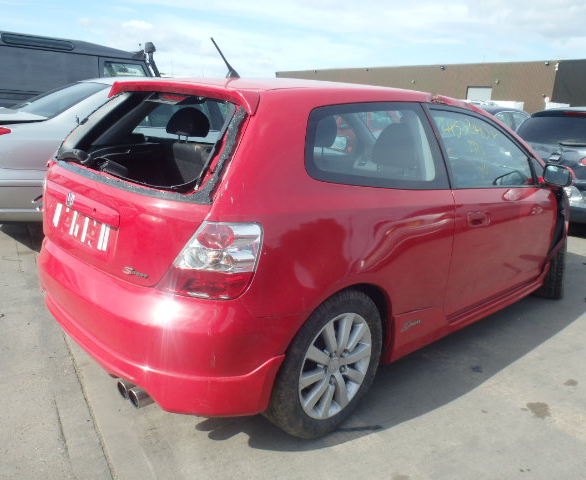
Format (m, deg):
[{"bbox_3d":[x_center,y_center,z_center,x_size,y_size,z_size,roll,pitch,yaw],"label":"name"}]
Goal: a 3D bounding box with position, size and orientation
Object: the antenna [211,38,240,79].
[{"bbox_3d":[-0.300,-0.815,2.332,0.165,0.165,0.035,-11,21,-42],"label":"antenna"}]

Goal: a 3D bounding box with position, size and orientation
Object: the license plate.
[{"bbox_3d":[-0.845,-0.058,2.050,0.020,0.112,0.520,8,8,-46],"label":"license plate"}]

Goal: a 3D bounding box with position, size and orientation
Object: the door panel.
[{"bbox_3d":[1.151,-0.197,2.915,1.380,1.030,0.220,-11,21,-42],"label":"door panel"}]

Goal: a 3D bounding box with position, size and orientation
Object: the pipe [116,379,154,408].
[{"bbox_3d":[-0.559,0.558,1.932,0.130,0.082,0.172,-11,21,-42],"label":"pipe"}]

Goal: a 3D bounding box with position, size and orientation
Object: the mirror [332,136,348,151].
[{"bbox_3d":[0.389,-0.794,4.283,0.120,0.135,0.190,-11,21,-42],"label":"mirror"}]

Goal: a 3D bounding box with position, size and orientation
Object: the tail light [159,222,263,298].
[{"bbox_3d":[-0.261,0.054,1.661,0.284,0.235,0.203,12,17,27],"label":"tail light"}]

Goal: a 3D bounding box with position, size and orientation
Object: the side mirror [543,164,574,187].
[{"bbox_3d":[1.586,-0.385,3.068,0.120,0.135,0.190,-11,21,-42],"label":"side mirror"}]

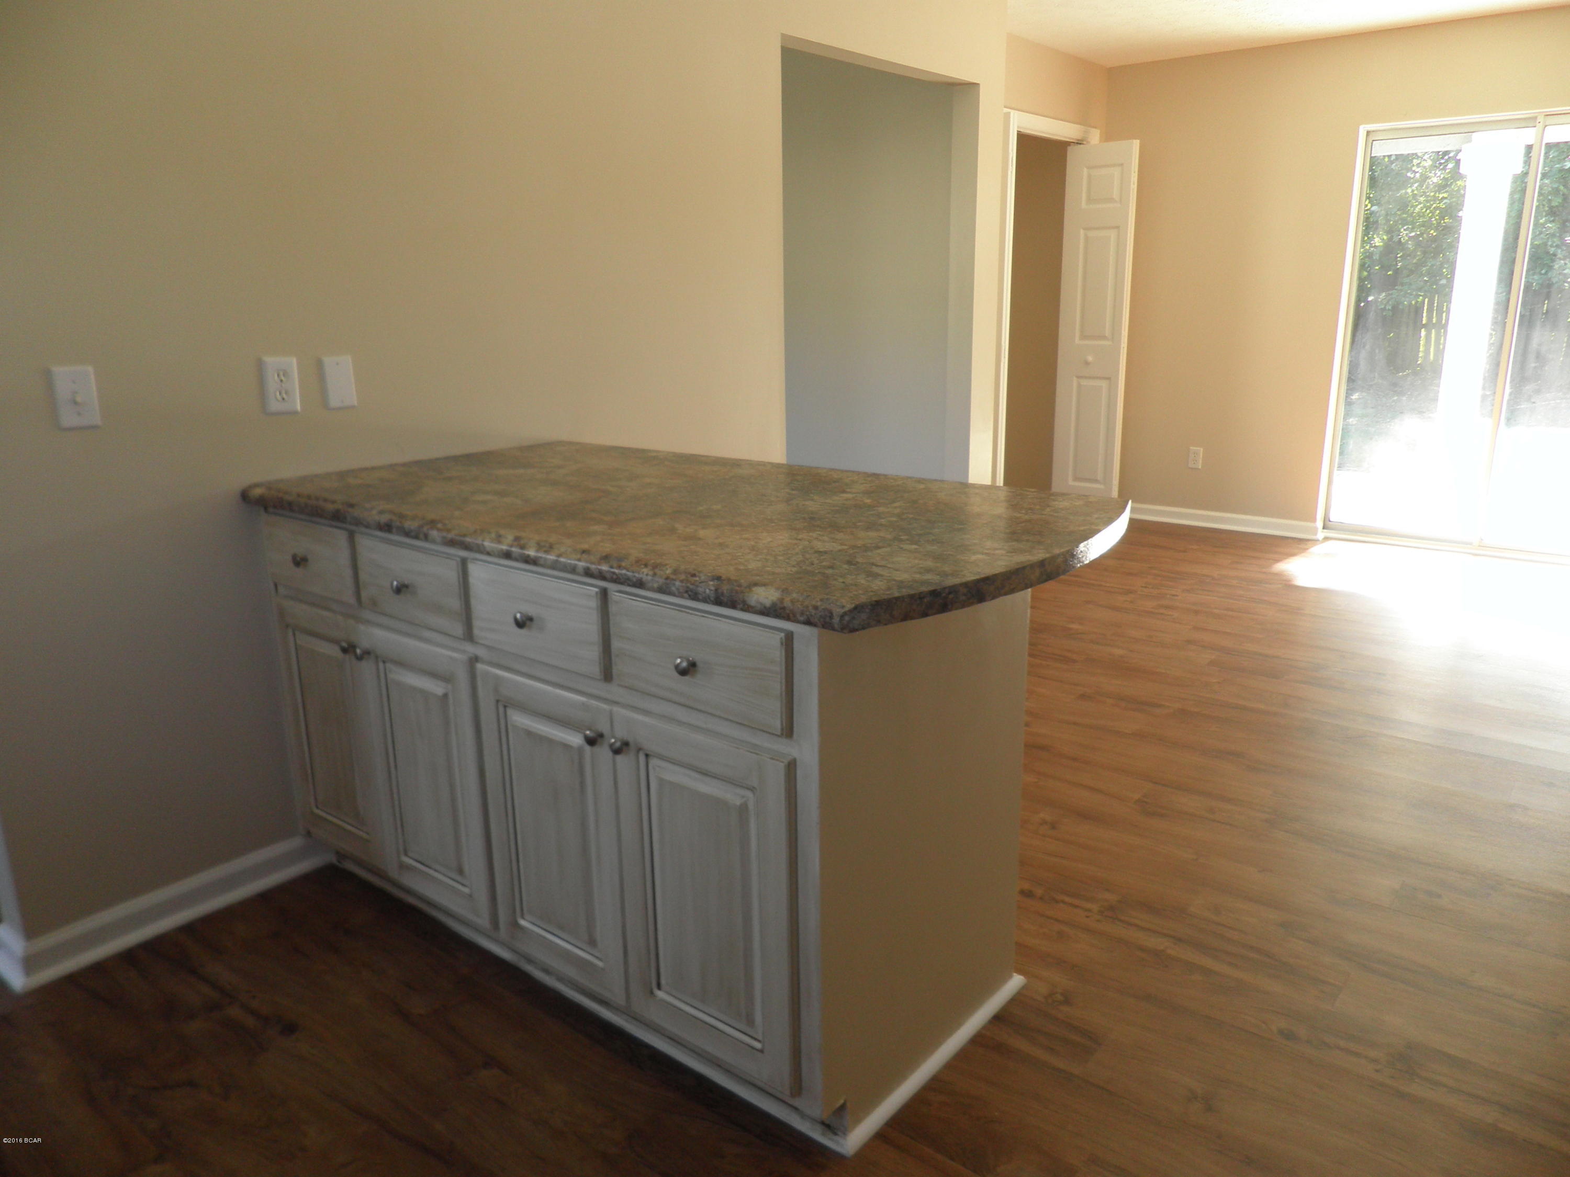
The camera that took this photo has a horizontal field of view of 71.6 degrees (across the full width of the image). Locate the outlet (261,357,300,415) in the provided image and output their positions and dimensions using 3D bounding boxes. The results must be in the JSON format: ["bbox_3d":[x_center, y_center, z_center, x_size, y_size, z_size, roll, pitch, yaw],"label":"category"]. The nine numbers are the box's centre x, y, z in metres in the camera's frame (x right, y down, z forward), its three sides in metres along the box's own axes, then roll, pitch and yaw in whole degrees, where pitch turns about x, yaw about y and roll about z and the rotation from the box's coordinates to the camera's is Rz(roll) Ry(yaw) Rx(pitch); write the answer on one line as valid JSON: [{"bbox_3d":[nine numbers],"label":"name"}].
[{"bbox_3d":[-1.076,-0.434,2.332,0.010,0.115,0.071,11,19,38],"label":"outlet"}]

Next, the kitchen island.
[{"bbox_3d":[-0.223,0.257,2.216,1.673,0.909,0.912,11,19,38],"label":"kitchen island"}]

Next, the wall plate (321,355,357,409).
[{"bbox_3d":[-0.993,-0.460,2.432,0.008,0.115,0.071,11,19,38],"label":"wall plate"}]

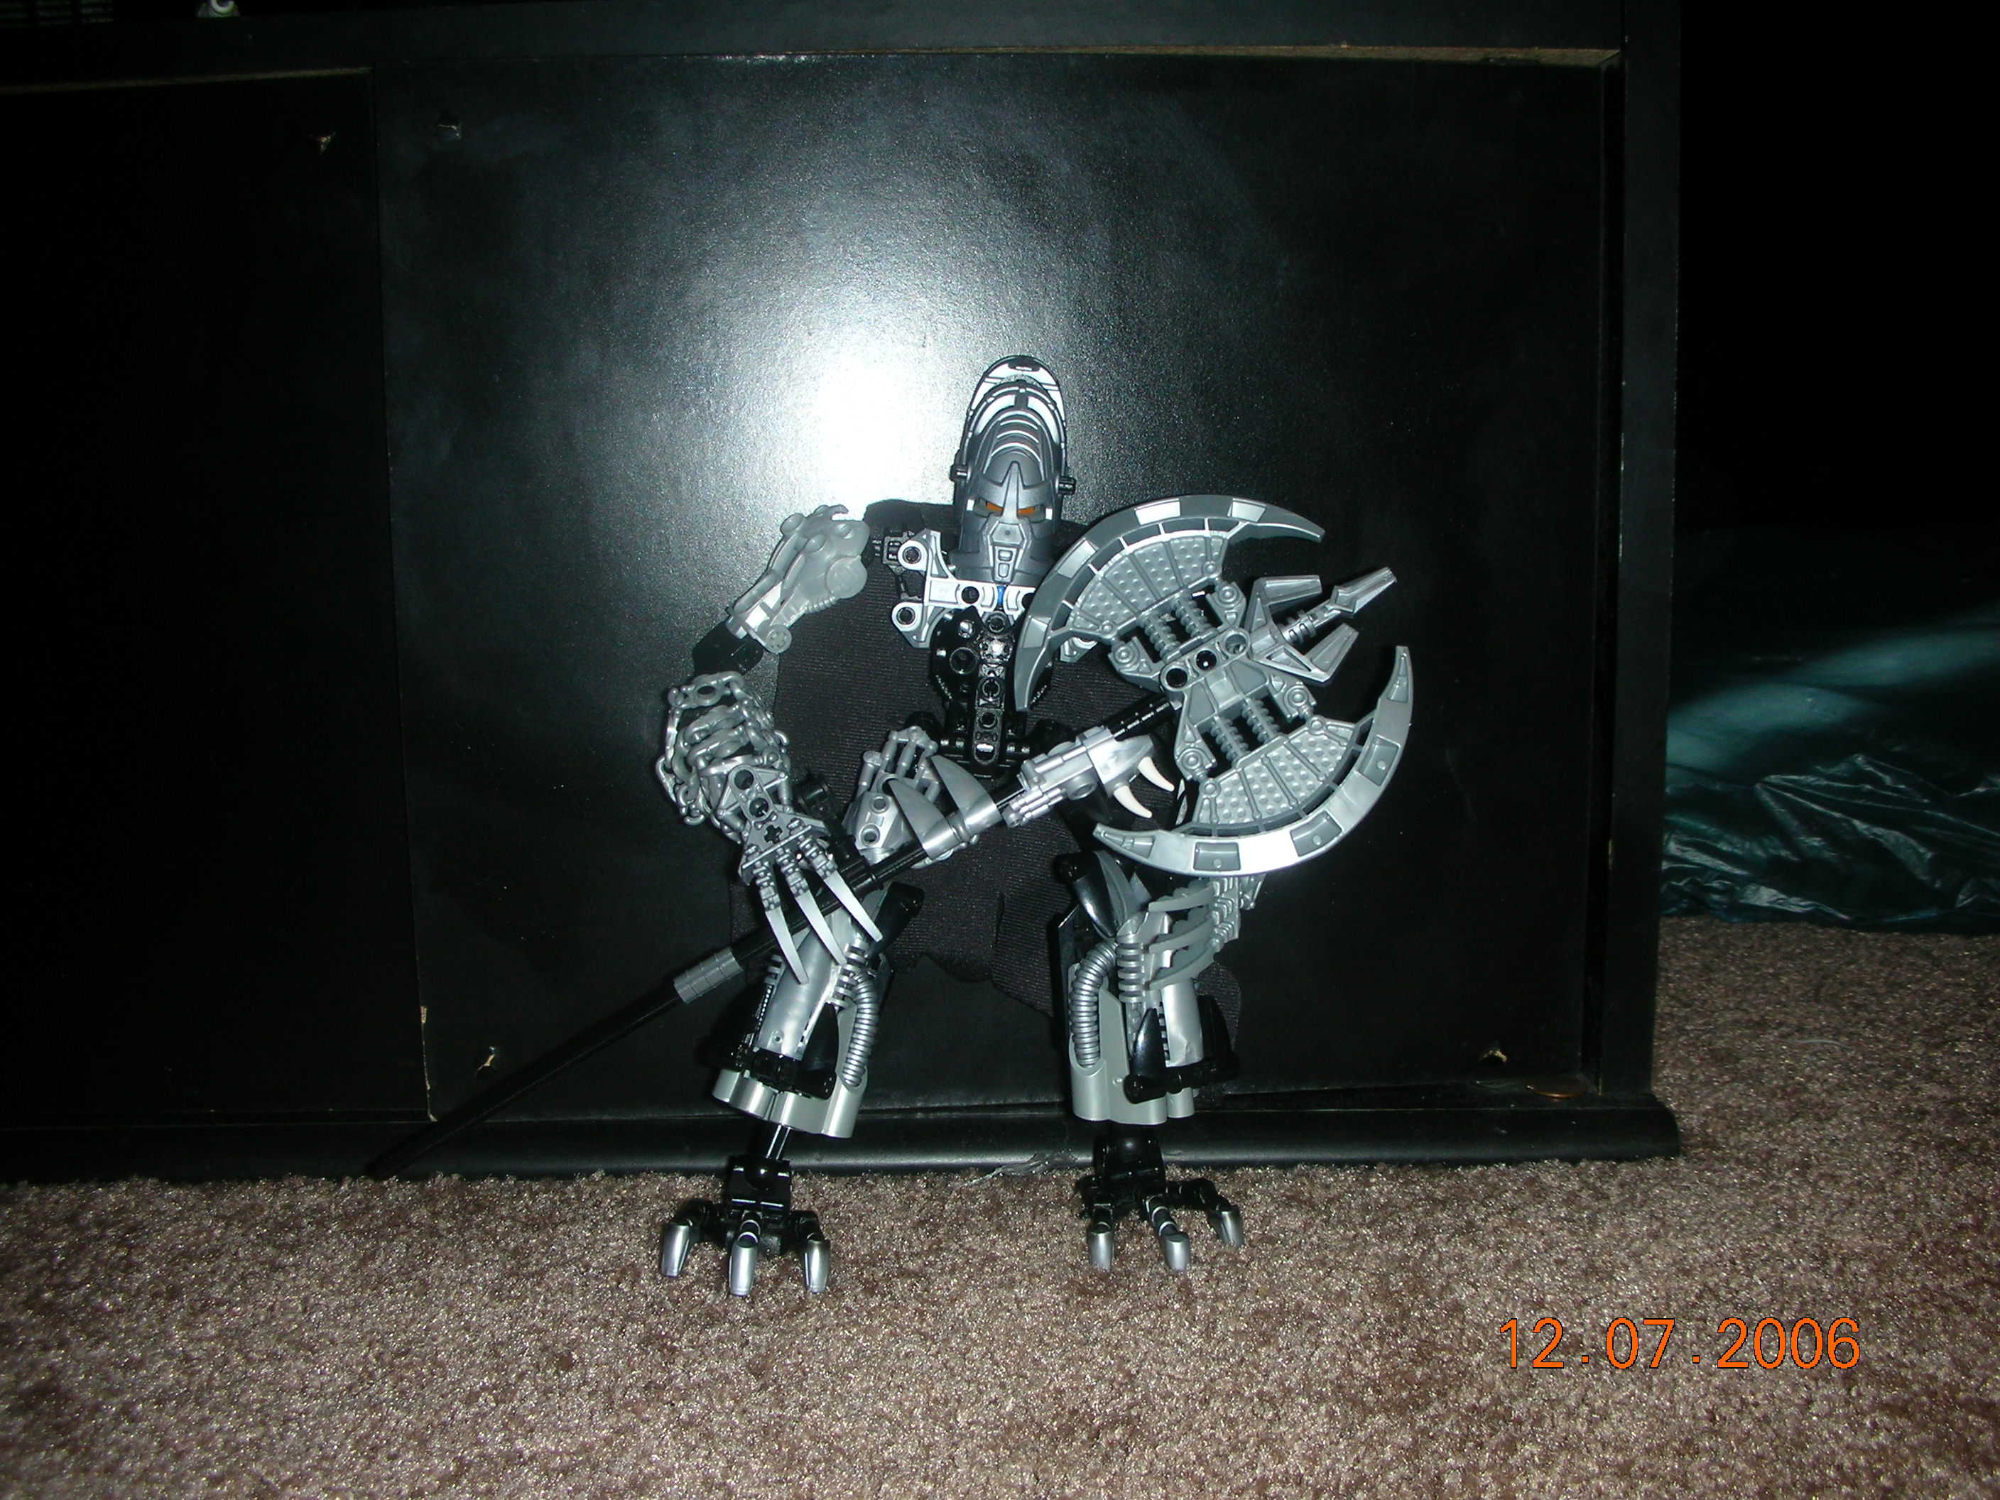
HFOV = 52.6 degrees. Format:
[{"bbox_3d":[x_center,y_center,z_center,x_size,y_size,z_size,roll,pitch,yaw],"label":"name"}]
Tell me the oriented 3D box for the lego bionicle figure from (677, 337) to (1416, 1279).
[{"bbox_3d":[0.006,0.019,0.515,0.187,0.236,0.120,-1,7,0],"label":"lego bionicle figure"}]

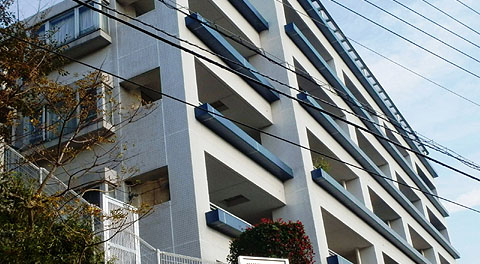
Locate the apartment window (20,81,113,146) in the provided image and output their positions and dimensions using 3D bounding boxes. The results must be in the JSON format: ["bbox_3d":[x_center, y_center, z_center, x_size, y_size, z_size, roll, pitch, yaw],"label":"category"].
[{"bbox_3d":[-4.743,-0.268,19.335,2.800,1.300,0.480,-19,-29,21],"label":"apartment window"}]

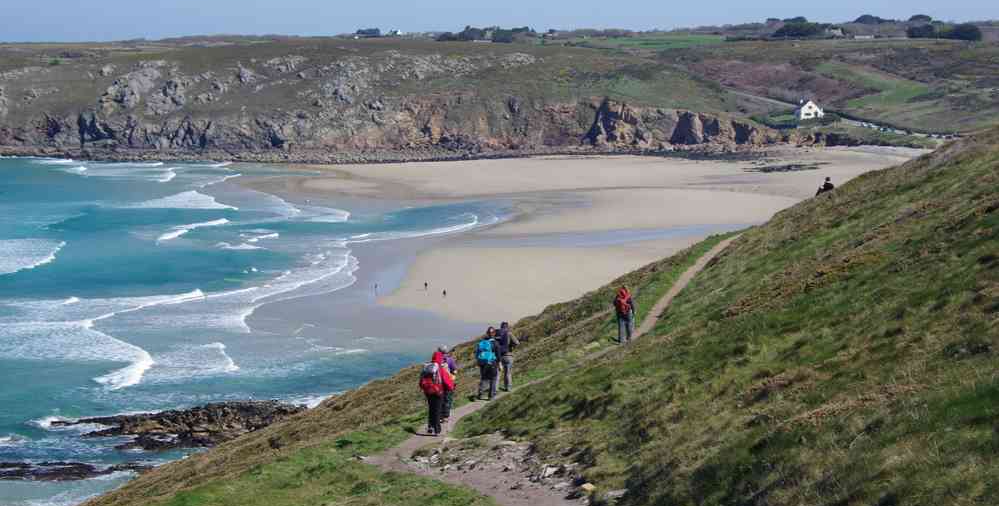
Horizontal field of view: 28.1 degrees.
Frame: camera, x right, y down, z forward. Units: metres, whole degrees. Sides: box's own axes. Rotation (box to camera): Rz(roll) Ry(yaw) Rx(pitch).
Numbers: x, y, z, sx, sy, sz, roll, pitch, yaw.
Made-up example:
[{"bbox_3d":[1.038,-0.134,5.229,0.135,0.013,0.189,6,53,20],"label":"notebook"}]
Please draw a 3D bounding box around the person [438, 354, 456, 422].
[{"bbox_3d":[-1.133,2.774,42.300,0.520,1.661,0.420,3,7,28],"label":"person"}]

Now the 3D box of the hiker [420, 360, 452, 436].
[{"bbox_3d":[-1.268,2.832,40.200,0.560,1.690,0.500,3,7,30],"label":"hiker"}]

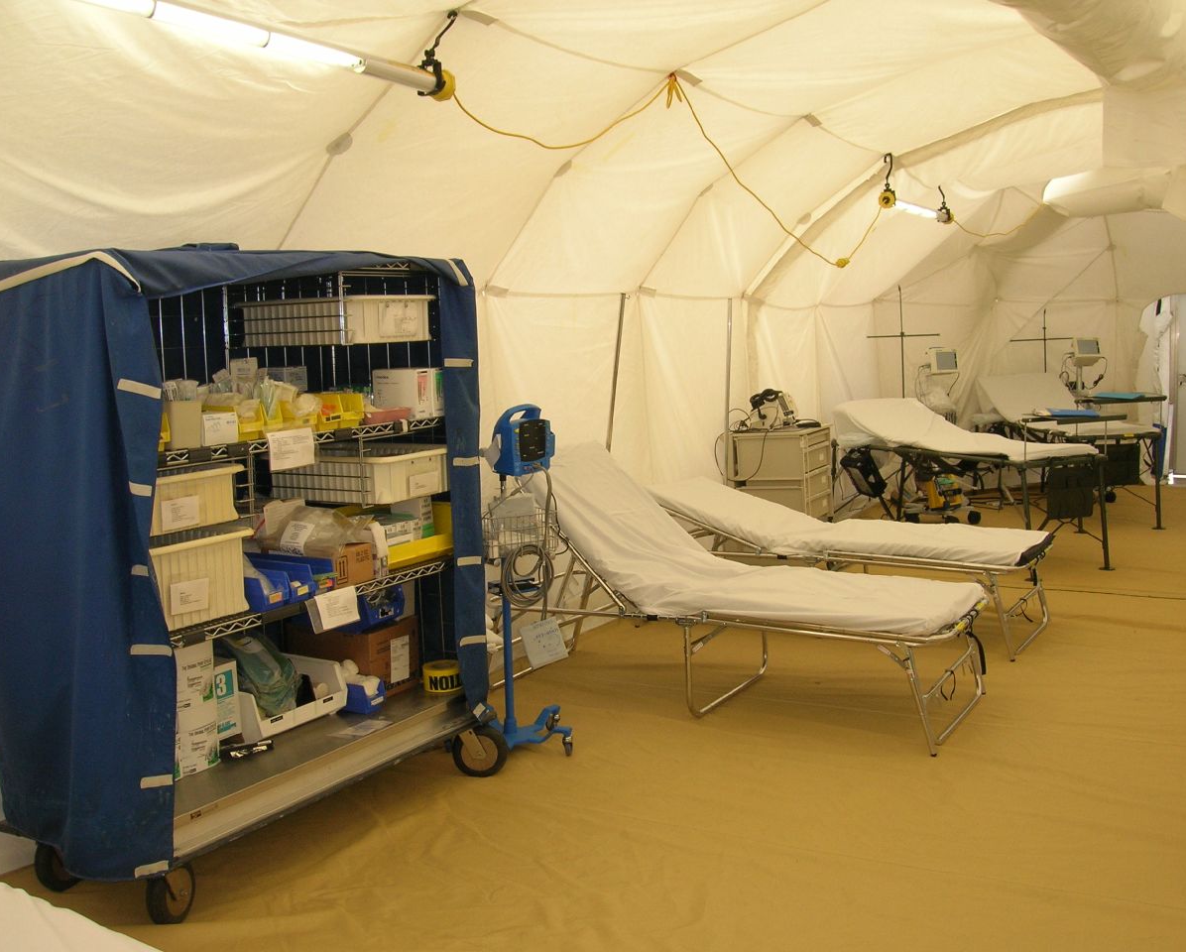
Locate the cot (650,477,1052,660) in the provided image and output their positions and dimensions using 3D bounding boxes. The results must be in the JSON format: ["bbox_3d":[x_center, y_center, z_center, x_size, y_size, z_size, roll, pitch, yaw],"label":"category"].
[{"bbox_3d":[1.278,0.396,6.474,2.022,0.759,0.869,2,7,30],"label":"cot"}]

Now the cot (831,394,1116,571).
[{"bbox_3d":[2.504,0.010,8.496,0.694,1.051,2.015,-4,6,-24],"label":"cot"}]

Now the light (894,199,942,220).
[{"bbox_3d":[1.925,-1.568,7.350,0.050,0.050,1.120,2,7,29],"label":"light"}]

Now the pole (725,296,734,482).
[{"bbox_3d":[0.776,-0.155,7.243,0.030,1.731,0.030,4,7,29],"label":"pole"}]

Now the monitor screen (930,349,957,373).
[{"bbox_3d":[2.924,-0.956,10.434,0.240,0.210,0.120,-3,0,-10],"label":"monitor screen"}]

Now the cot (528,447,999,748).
[{"bbox_3d":[0.547,0.410,5.200,2.007,1.029,0.869,2,7,29],"label":"cot"}]

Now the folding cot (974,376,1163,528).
[{"bbox_3d":[3.820,-0.255,10.242,0.694,1.153,2.015,-2,6,-6],"label":"folding cot"}]

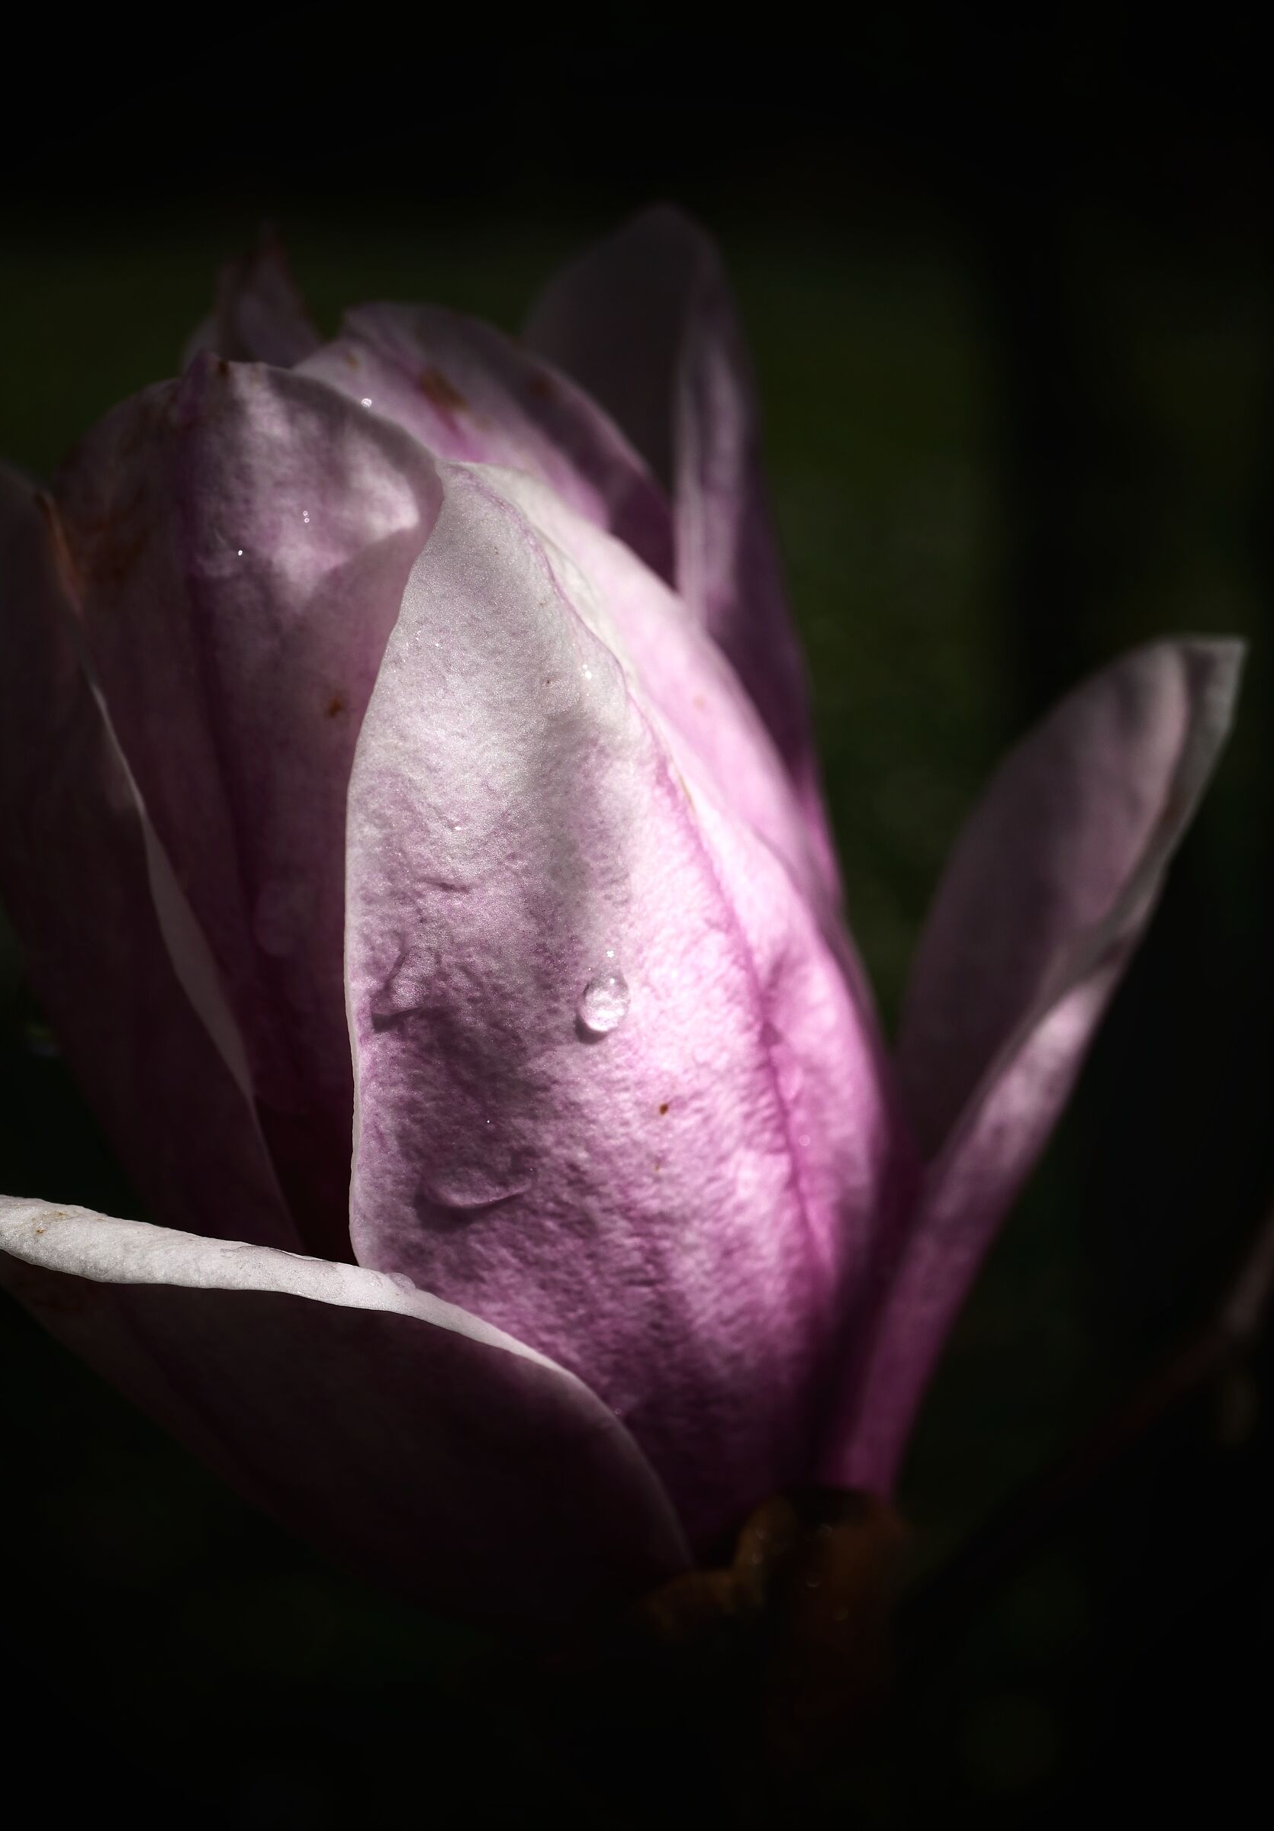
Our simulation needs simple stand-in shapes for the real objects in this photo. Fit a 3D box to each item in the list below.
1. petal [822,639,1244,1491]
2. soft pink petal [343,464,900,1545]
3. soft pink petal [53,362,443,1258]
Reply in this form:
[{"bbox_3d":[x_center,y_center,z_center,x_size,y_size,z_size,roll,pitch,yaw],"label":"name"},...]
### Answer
[{"bbox_3d":[0.031,0.011,0.270,0.016,0.082,0.028,26,-7,-7],"label":"petal"},{"bbox_3d":[-0.003,0.007,0.250,0.039,0.086,0.022,-17,9,-14],"label":"soft pink petal"},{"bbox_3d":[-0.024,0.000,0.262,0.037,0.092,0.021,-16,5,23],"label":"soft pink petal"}]

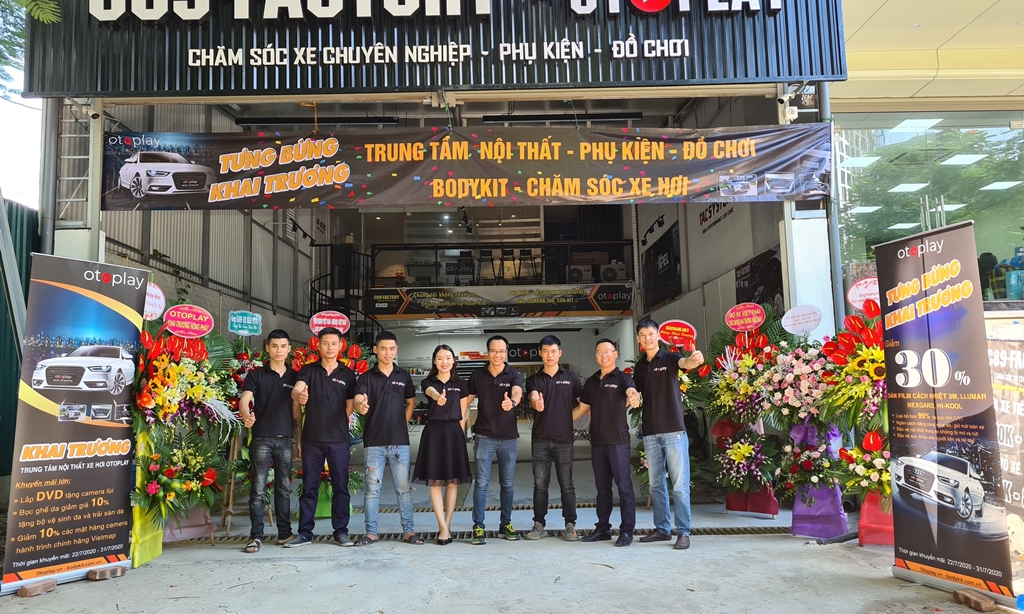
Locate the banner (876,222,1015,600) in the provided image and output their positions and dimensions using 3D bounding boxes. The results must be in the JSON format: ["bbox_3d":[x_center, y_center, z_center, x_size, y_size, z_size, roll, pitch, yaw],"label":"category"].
[{"bbox_3d":[2.500,0.612,4.570,0.120,2.090,0.845,0,-7,-14],"label":"banner"}]

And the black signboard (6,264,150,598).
[{"bbox_3d":[-2.850,0.745,5.120,0.120,2.090,0.845,-2,-7,30],"label":"black signboard"}]

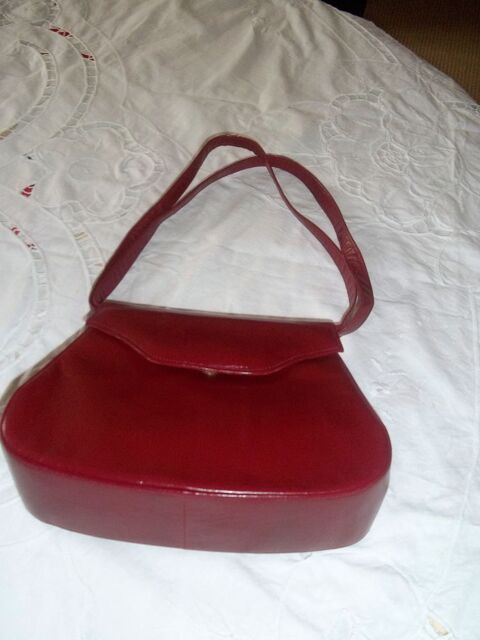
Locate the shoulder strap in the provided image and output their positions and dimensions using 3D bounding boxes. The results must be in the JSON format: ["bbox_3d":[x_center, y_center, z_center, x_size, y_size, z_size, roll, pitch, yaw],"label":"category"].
[{"bbox_3d":[0.000,-0.107,0.720,0.274,0.048,0.290,4,50,0],"label":"shoulder strap"}]

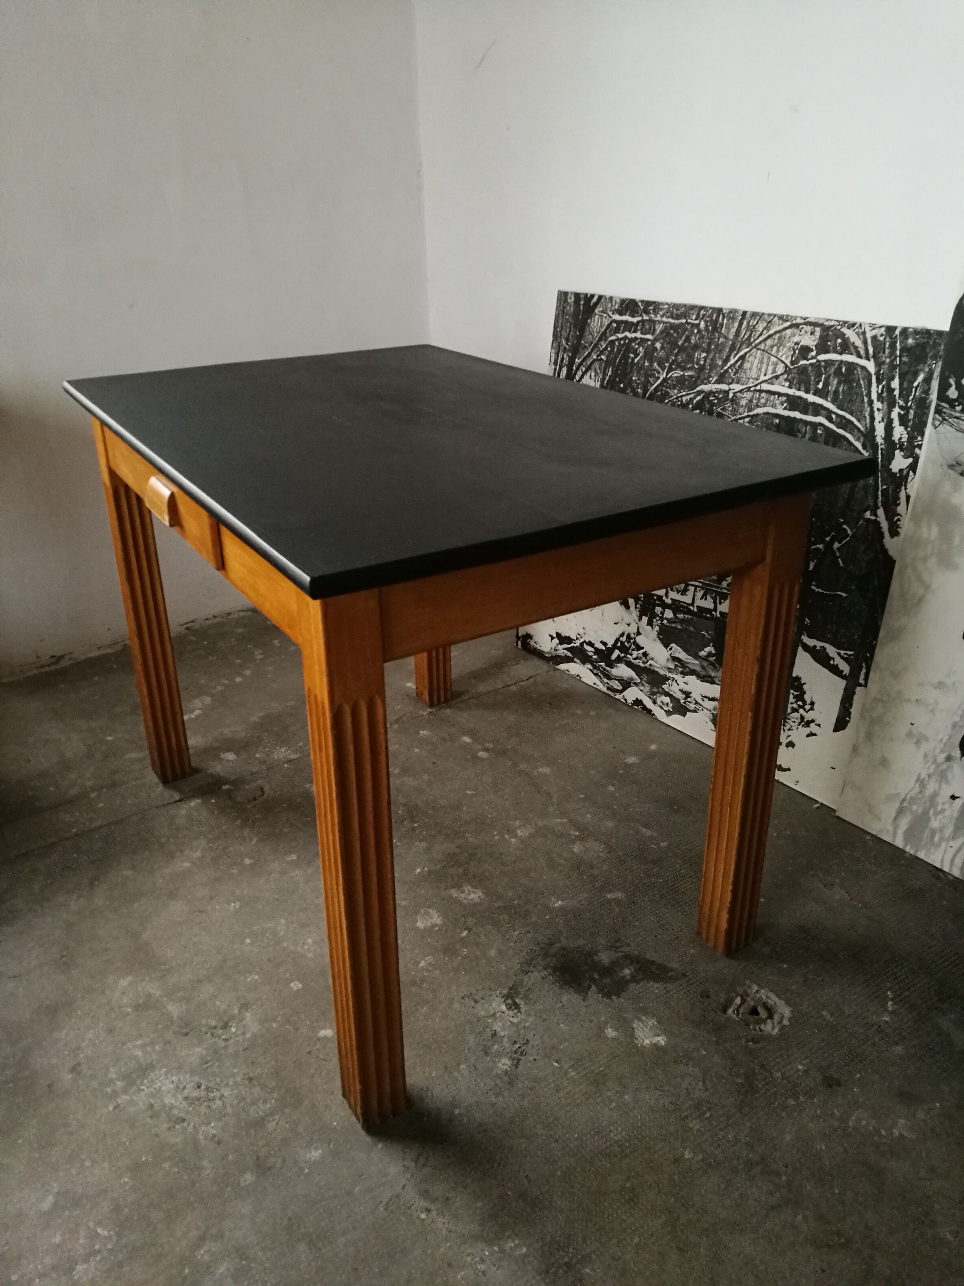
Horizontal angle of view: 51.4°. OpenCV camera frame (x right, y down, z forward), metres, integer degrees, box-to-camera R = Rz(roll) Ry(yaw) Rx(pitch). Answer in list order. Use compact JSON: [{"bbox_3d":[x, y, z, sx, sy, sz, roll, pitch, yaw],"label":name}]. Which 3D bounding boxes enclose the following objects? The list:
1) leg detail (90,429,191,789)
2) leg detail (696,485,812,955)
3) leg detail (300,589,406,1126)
[{"bbox_3d":[-0.622,-0.080,1.852,0.061,0.736,0.061,-15,28,-28],"label":"leg detail"},{"bbox_3d":[0.373,0.119,1.399,0.061,0.736,0.061,-15,28,-28],"label":"leg detail"},{"bbox_3d":[-0.138,0.253,1.121,0.061,0.736,0.061,-15,28,-28],"label":"leg detail"}]

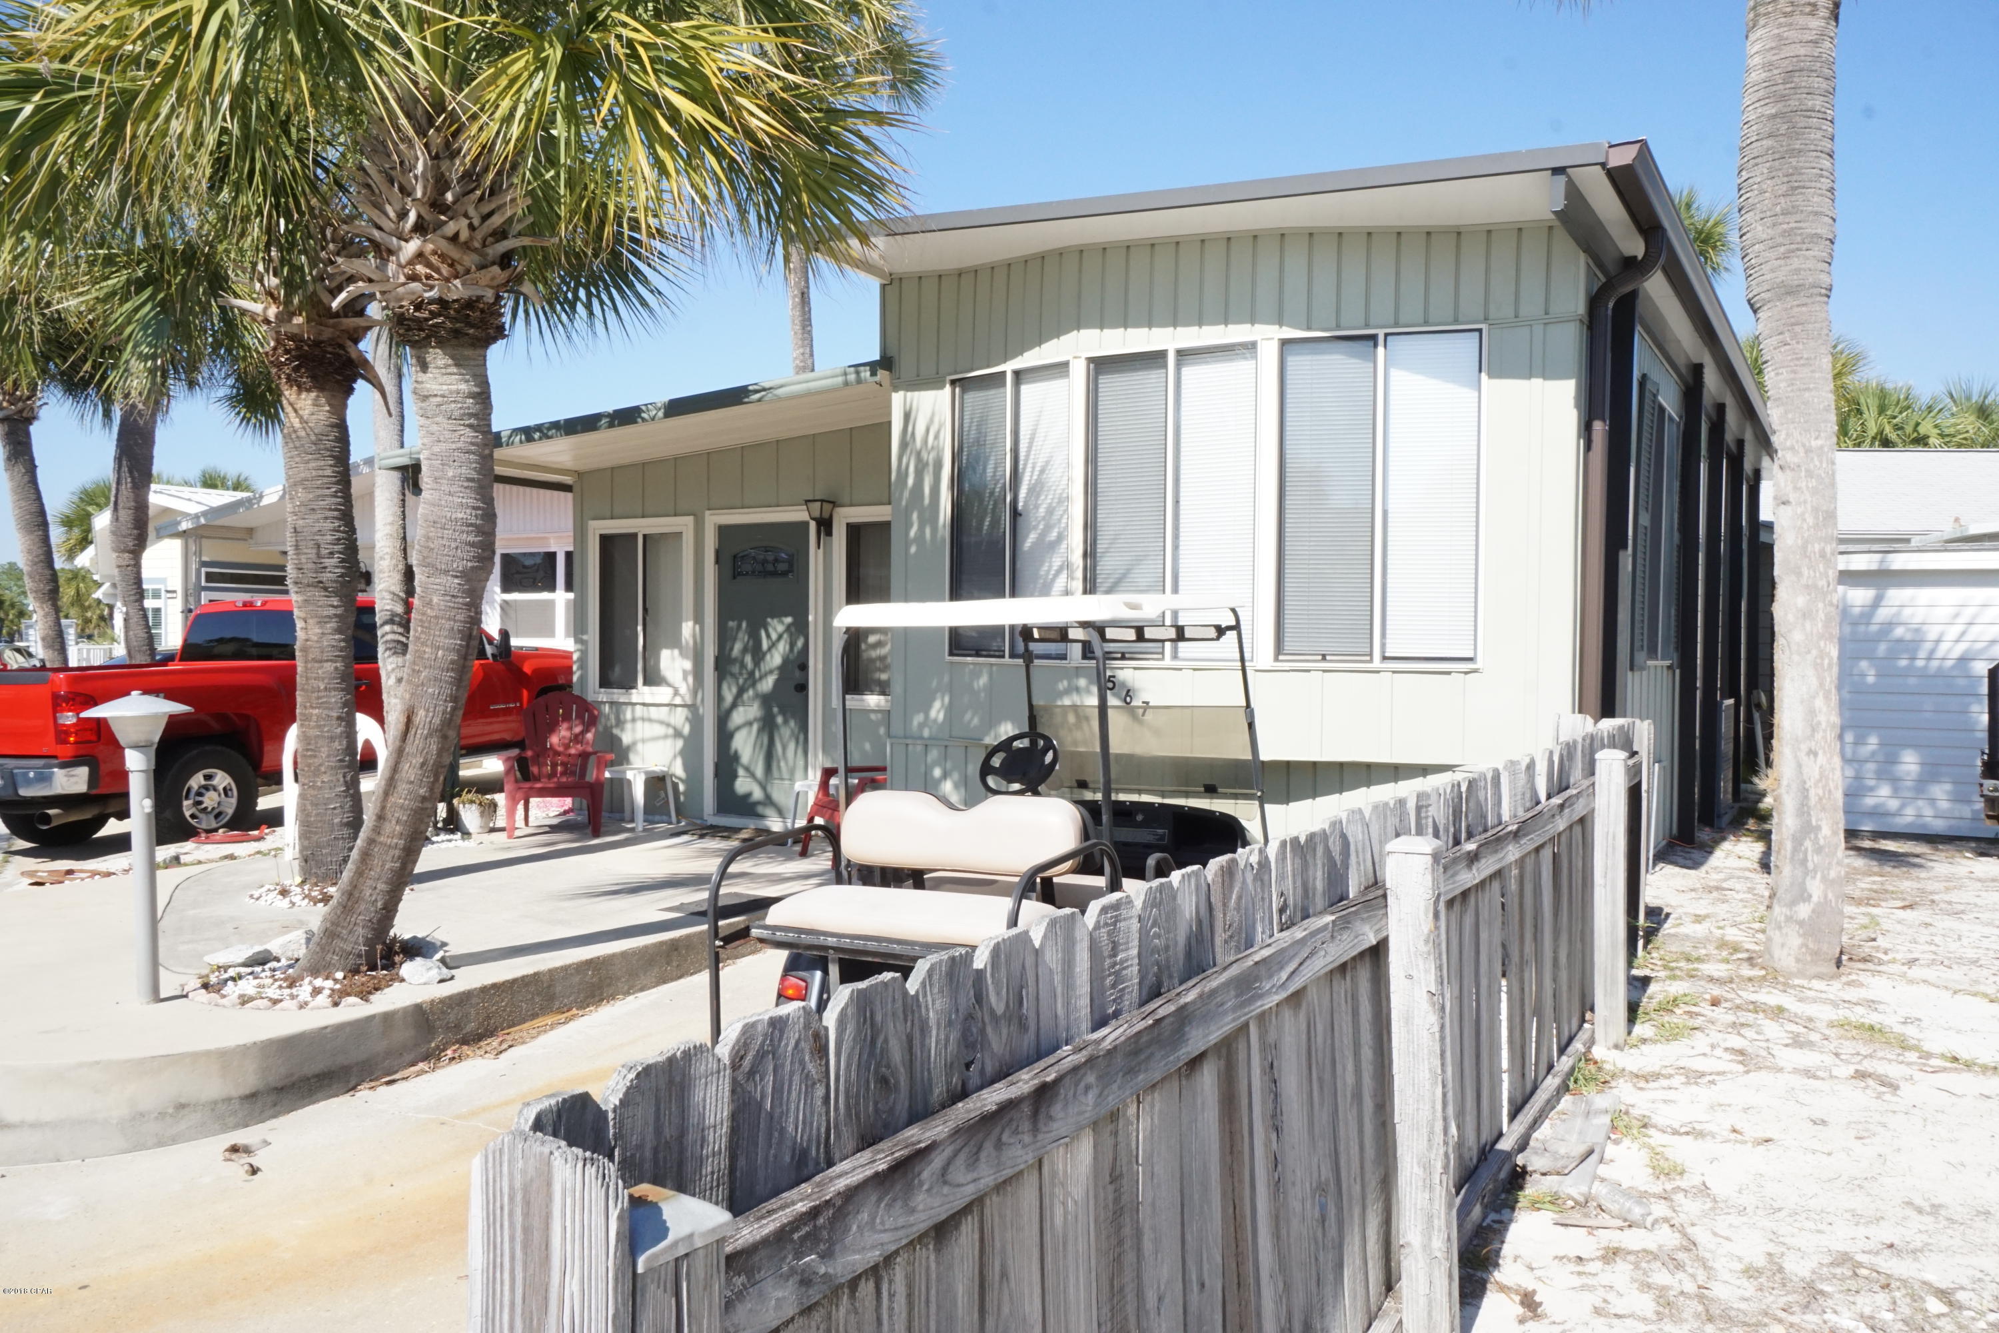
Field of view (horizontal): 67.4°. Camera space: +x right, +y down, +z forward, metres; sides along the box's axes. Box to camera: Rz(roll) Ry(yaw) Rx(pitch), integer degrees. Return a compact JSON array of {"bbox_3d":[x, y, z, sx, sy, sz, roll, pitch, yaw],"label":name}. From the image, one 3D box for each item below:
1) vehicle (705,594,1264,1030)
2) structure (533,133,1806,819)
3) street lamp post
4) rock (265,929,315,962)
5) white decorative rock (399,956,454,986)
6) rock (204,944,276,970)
[{"bbox_3d":[0.198,0.559,5.656,1.200,1.740,2.800,1,1,27],"label":"vehicle"},{"bbox_3d":[1.727,-0.653,12.903,8.170,3.620,9.950,1,1,30],"label":"structure"},{"bbox_3d":[-2.997,0.631,5.250,0.335,1.075,0.335,-2,1,-30],"label":"street lamp post"},{"bbox_3d":[-2.793,1.099,5.935,0.207,0.105,0.150,0,1,-25],"label":"rock"},{"bbox_3d":[-2.127,1.125,5.564,0.188,0.085,0.140,0,1,-21],"label":"white decorative rock"},{"bbox_3d":[-2.932,1.116,5.785,0.245,0.075,0.150,0,1,-27],"label":"rock"}]

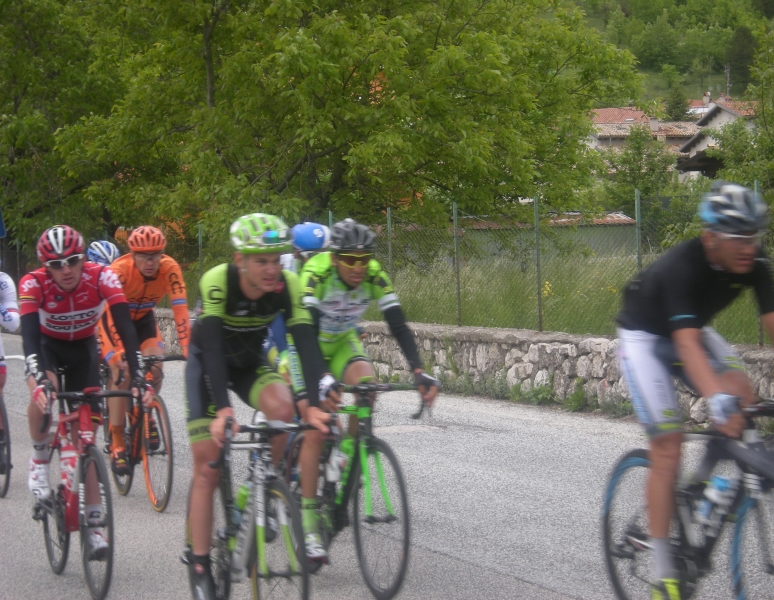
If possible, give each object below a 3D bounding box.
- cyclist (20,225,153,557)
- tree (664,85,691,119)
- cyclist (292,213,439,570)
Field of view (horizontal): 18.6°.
[{"bbox_3d":[-1.413,0.422,10.623,0.540,1.510,0.910,-2,2,-18],"label":"cyclist"},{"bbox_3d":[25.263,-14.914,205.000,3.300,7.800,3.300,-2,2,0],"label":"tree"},{"bbox_3d":[-0.164,0.388,9.997,0.540,1.460,0.910,-2,2,-17],"label":"cyclist"}]

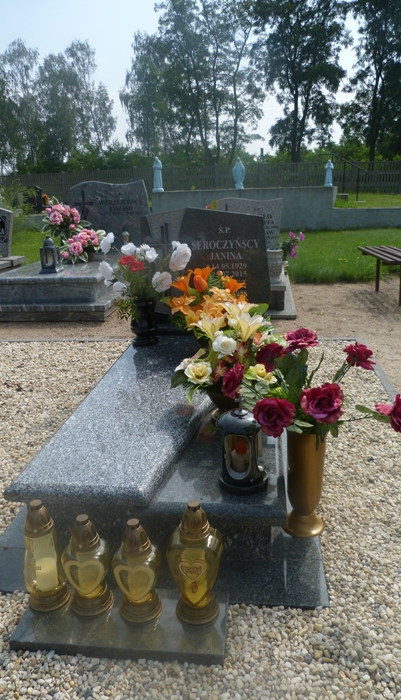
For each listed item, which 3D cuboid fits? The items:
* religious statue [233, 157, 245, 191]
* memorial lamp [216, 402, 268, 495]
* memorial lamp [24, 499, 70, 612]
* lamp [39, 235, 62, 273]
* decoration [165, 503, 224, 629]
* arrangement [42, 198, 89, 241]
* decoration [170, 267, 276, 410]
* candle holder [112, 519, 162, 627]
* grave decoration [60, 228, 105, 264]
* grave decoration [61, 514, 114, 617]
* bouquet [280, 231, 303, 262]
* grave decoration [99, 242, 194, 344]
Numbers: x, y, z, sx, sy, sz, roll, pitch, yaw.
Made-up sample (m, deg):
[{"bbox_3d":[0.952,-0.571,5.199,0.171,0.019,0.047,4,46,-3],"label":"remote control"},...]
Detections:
[{"bbox_3d":[0.944,-4.278,12.300,0.316,0.741,0.240,-1,18,6],"label":"religious statue"},{"bbox_3d":[0.130,0.279,1.542,0.152,0.284,0.152,3,18,16],"label":"memorial lamp"},{"bbox_3d":[-0.445,0.571,1.424,0.122,0.324,0.115,2,18,13],"label":"memorial lamp"},{"bbox_3d":[-1.496,-0.954,5.024,0.193,0.339,0.193,0,18,7],"label":"lamp"},{"bbox_3d":[-0.015,0.563,1.358,0.146,0.343,0.122,0,18,7],"label":"decoration"},{"bbox_3d":[-1.551,-1.500,5.809,0.494,0.400,0.380,0,18,7],"label":"arrangement"},{"bbox_3d":[0.096,-0.054,2.023,0.448,0.525,0.450,0,17,5],"label":"decoration"},{"bbox_3d":[-0.175,0.593,1.380,0.128,0.286,0.118,0,18,7],"label":"candle holder"},{"bbox_3d":[-1.232,-1.095,5.323,0.484,0.359,0.380,0,17,5],"label":"grave decoration"},{"bbox_3d":[-0.277,0.530,1.254,0.121,0.270,0.115,0,17,5],"label":"grave decoration"},{"bbox_3d":[1.094,-1.225,6.012,0.291,0.380,0.270,0,17,5],"label":"bouquet"},{"bbox_3d":[-0.286,-0.297,2.677,0.478,0.554,0.400,0,17,5],"label":"grave decoration"}]

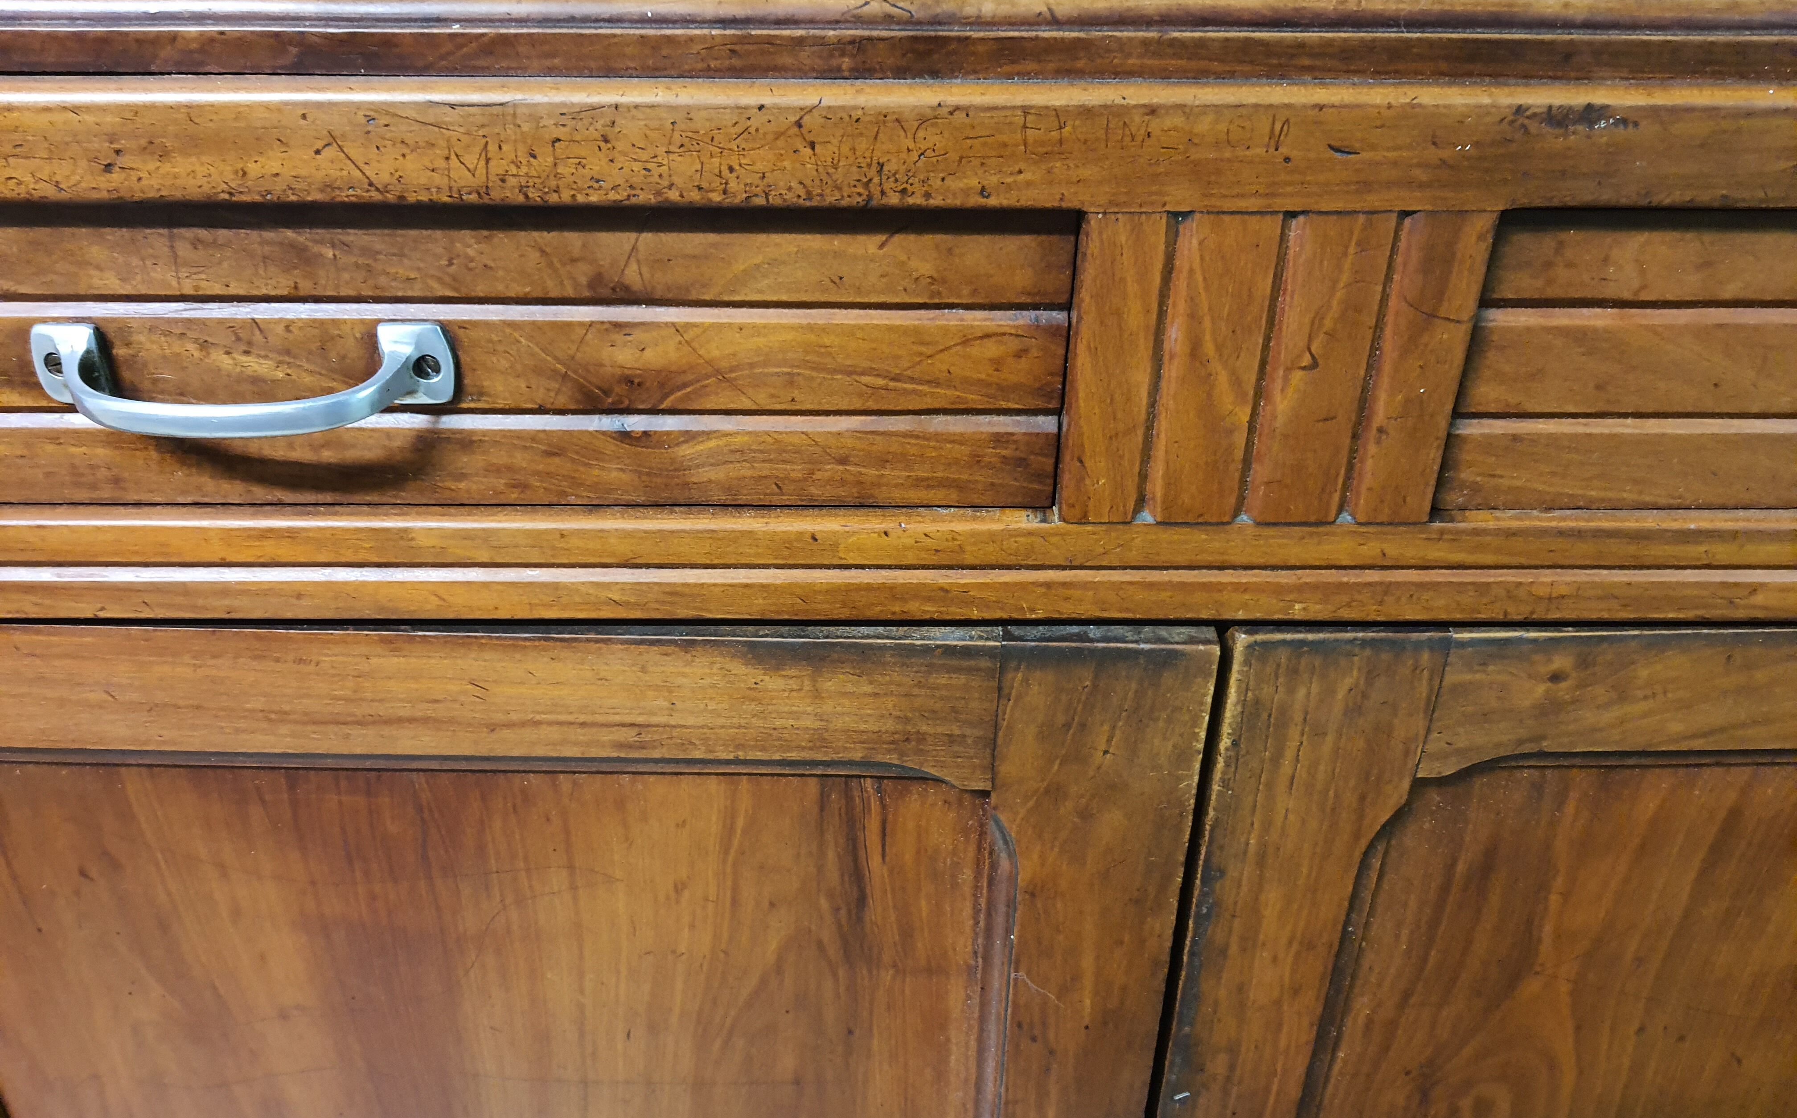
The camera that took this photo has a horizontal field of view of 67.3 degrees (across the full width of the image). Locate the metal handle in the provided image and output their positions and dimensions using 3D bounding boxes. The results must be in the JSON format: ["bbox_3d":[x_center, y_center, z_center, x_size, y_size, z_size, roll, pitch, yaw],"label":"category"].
[{"bbox_3d":[-0.191,-0.048,0.380,0.119,0.025,0.034,0,30,0],"label":"metal handle"}]

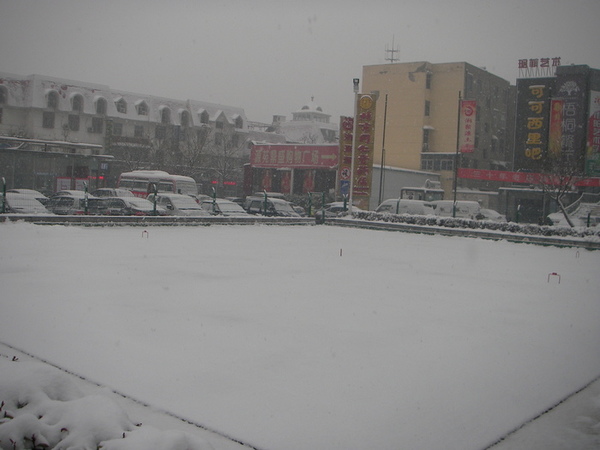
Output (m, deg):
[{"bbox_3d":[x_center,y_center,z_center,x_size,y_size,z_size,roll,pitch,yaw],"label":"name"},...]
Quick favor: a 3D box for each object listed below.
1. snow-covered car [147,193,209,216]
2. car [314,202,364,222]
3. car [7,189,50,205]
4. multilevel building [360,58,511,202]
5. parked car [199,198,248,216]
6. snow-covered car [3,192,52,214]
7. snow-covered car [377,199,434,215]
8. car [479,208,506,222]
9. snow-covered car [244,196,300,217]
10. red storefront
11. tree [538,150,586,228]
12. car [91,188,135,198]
[{"bbox_3d":[-5.661,-0.571,29.906,1.680,1.520,4.150,1,3,-37],"label":"snow-covered car"},{"bbox_3d":[2.621,-0.356,39.025,1.700,1.470,4.300,1,3,-38],"label":"car"},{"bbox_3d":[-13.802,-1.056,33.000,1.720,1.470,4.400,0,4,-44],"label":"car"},{"bbox_3d":[16.979,-9.787,82.313,13.691,17.716,12.500,5,3,40],"label":"multilevel building"},{"bbox_3d":[-3.802,-0.477,32.012,1.700,1.470,4.300,1,3,-38],"label":"parked car"},{"bbox_3d":[-11.304,-0.524,25.900,1.720,1.460,4.400,0,4,-44],"label":"snow-covered car"},{"bbox_3d":[6.537,-0.531,40.819,3.700,1.920,1.550,5,3,40],"label":"snow-covered car"},{"bbox_3d":[15.208,-0.636,55.500,1.700,1.450,4.400,0,4,-44],"label":"car"},{"bbox_3d":[-1.571,-0.697,36.300,1.720,1.630,4.200,0,4,-44],"label":"snow-covered car"},{"bbox_3d":[0.340,-3.732,56.800,10.375,6.103,4.000,5,3,40],"label":"red storefront"},{"bbox_3d":[11.081,-1.059,27.700,2.000,3.850,2.000,4,3,22],"label":"tree"},{"bbox_3d":[-10.475,-1.136,36.800,1.720,1.580,4.300,0,4,-44],"label":"car"}]

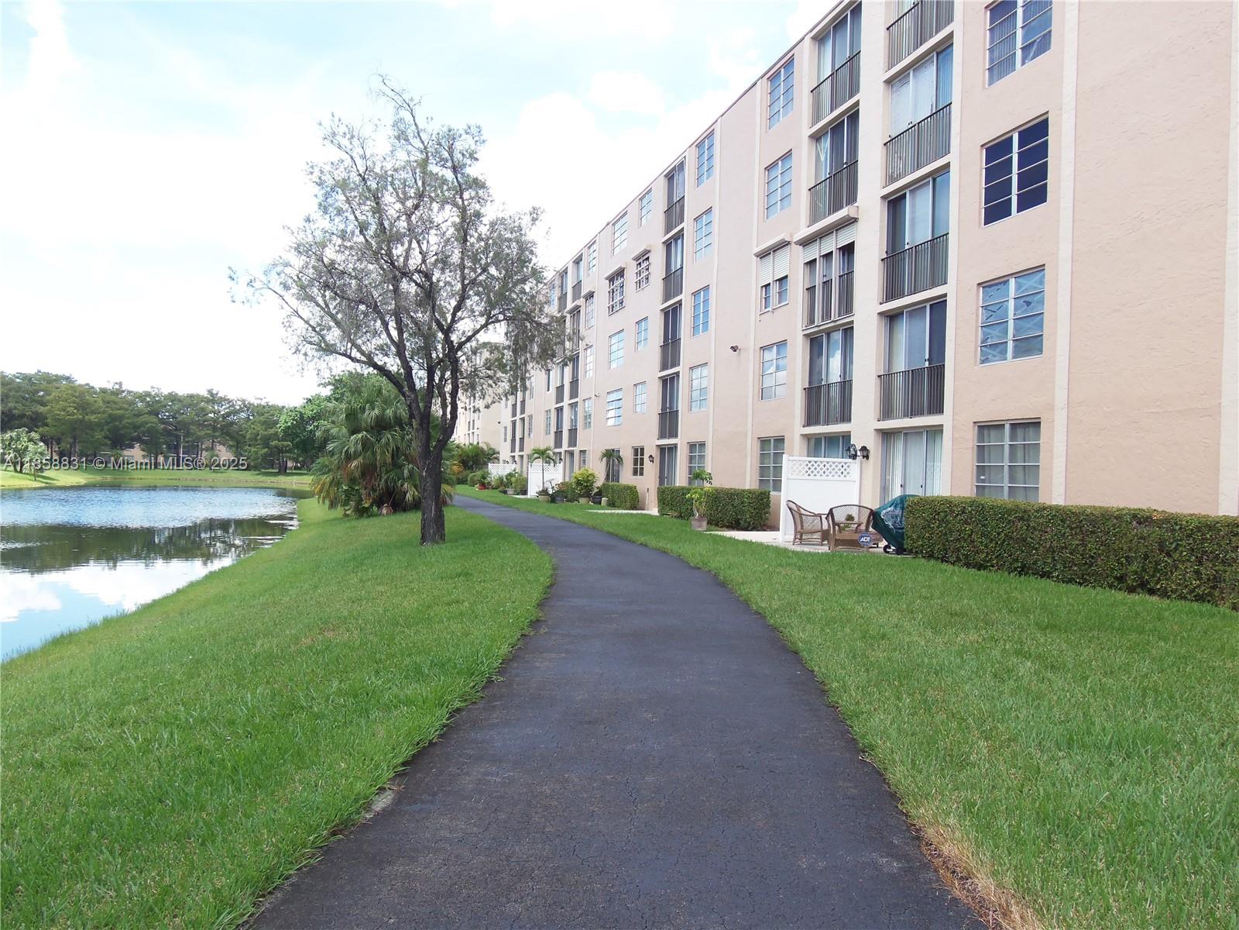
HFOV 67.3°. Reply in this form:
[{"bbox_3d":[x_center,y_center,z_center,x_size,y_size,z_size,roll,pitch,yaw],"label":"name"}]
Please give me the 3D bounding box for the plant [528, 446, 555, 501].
[{"bbox_3d":[-3.570,0.424,42.900,1.280,2.560,1.280,2,0,-16],"label":"plant"}]

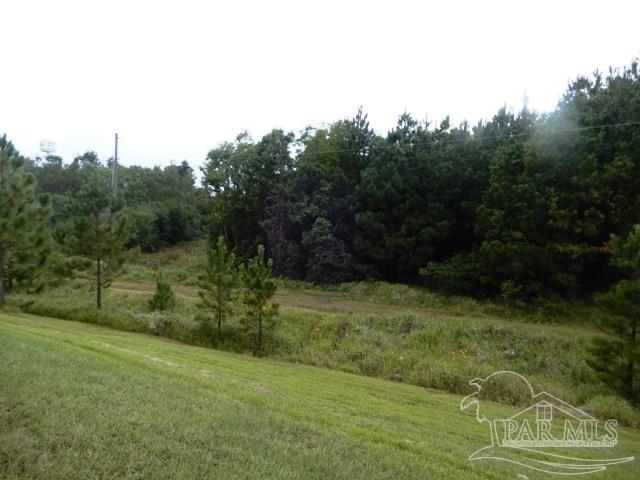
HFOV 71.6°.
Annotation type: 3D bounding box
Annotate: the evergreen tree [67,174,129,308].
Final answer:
[{"bbox_3d":[-10.580,0.070,21.000,2.700,6.300,2.700,0,0,0],"label":"evergreen tree"}]

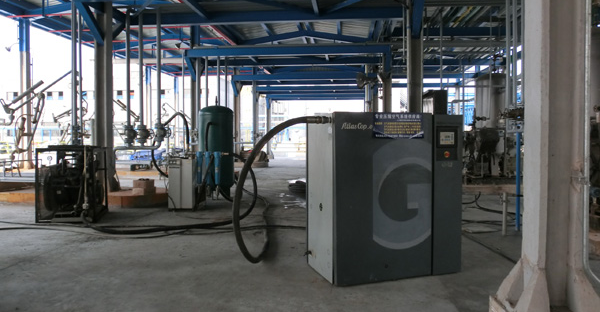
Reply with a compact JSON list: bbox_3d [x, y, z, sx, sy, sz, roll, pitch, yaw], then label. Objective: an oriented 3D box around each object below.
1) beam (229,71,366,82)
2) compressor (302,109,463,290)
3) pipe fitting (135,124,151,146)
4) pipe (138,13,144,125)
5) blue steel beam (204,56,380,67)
[{"bbox_3d":[0.181,-3.634,20.195,6.758,0.260,0.180,0,2,6],"label":"beam"},{"bbox_3d":[0.809,0.365,4.261,1.302,1.506,0.710,-1,2,-18],"label":"compressor"},{"bbox_3d":[-3.514,-0.469,9.679,0.310,0.460,0.270,0,2,6],"label":"pipe fitting"},{"bbox_3d":[-3.585,-1.972,9.800,0.100,2.561,0.100,0,2,6],"label":"pipe"},{"bbox_3d":[-0.263,-3.303,15.057,6.300,0.260,0.160,0,2,6],"label":"blue steel beam"}]

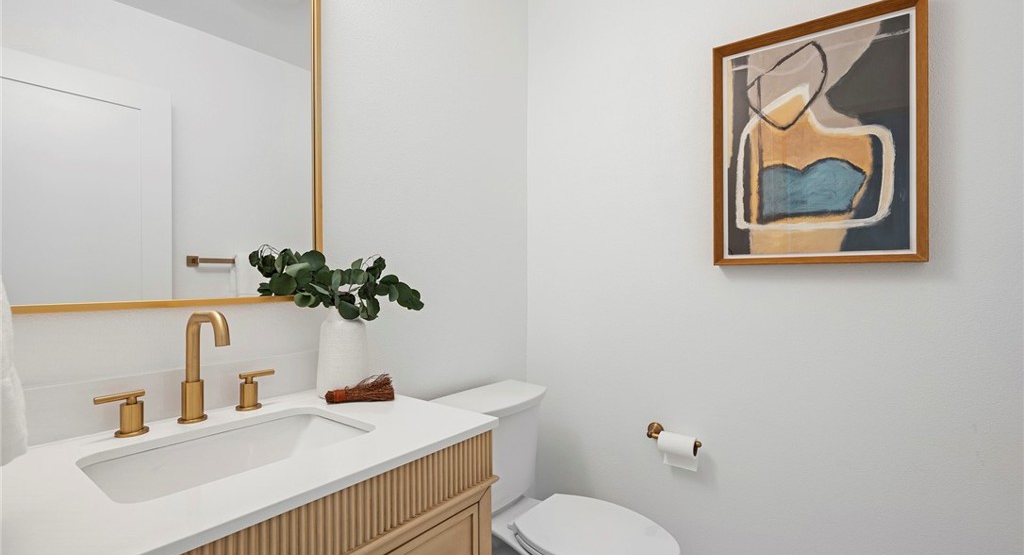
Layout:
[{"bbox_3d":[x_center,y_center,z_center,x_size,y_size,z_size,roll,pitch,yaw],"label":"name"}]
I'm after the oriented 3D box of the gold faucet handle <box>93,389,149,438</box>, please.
[{"bbox_3d":[-0.717,0.252,0.836,0.050,0.074,0.080,0,0,37],"label":"gold faucet handle"}]

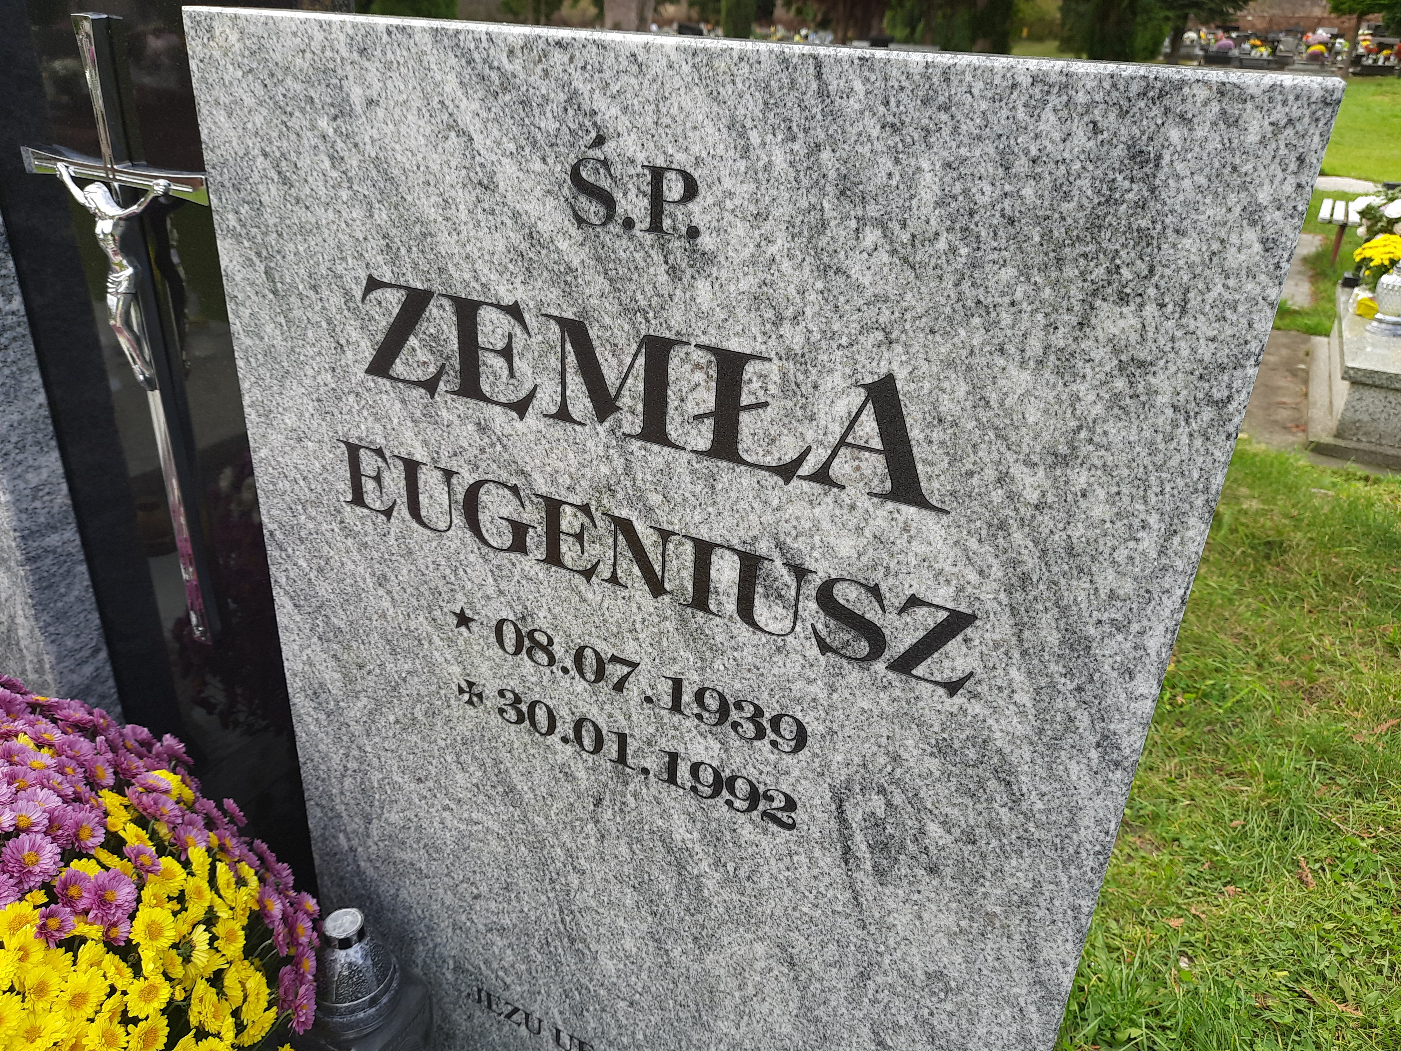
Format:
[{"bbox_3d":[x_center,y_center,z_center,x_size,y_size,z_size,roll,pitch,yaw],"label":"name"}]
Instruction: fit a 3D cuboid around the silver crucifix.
[{"bbox_3d":[-0.491,-0.135,0.888,0.221,0.560,0.040,15,28,23],"label":"silver crucifix"}]

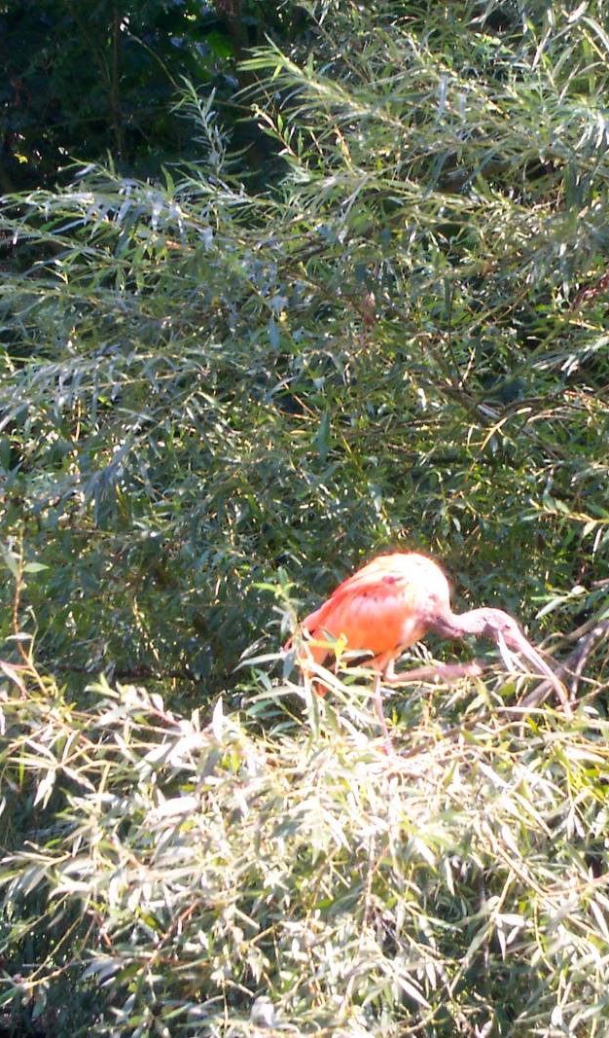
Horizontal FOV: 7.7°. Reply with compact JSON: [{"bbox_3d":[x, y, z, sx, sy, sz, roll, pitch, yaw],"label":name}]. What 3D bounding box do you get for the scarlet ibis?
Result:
[{"bbox_3d":[0.194,0.211,7.000,0.425,0.320,0.160,-1,-3,12],"label":"scarlet ibis"}]

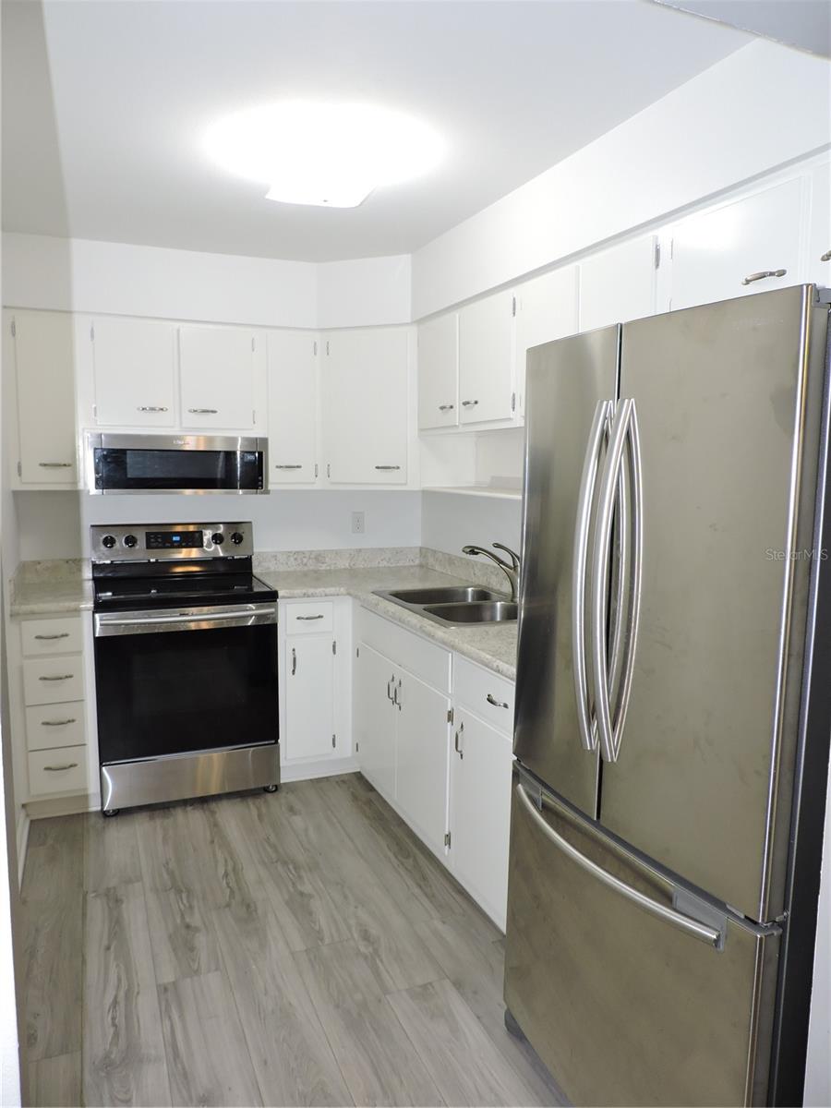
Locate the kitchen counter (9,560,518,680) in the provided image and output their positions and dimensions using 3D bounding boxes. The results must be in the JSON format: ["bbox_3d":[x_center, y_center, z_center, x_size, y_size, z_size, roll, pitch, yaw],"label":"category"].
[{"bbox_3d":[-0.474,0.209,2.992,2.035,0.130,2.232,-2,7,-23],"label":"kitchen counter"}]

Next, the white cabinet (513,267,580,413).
[{"bbox_3d":[0.572,-0.678,2.573,0.371,0.472,0.362,-2,7,-23],"label":"white cabinet"}]

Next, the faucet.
[{"bbox_3d":[0.327,0.083,3.225,0.280,0.250,0.075,-2,7,-23],"label":"faucet"}]

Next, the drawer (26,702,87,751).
[{"bbox_3d":[-1.564,0.688,3.370,0.220,0.194,0.450,-2,7,-23],"label":"drawer"}]

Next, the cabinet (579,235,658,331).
[{"bbox_3d":[0.710,-0.637,2.247,0.371,0.472,0.355,-2,7,-23],"label":"cabinet"}]

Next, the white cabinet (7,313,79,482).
[{"bbox_3d":[-1.643,-0.677,3.424,0.243,0.733,0.332,-2,7,-23],"label":"white cabinet"}]

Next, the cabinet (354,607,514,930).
[{"bbox_3d":[0.284,0.715,3.042,0.633,0.868,1.620,-2,7,-23],"label":"cabinet"}]

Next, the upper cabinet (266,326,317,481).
[{"bbox_3d":[-0.648,-0.715,3.841,0.247,0.733,0.332,-2,7,-23],"label":"upper cabinet"}]

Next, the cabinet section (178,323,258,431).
[{"bbox_3d":[-0.972,-0.822,3.697,0.344,0.463,0.336,-2,7,-22],"label":"cabinet section"}]

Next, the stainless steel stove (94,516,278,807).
[{"bbox_3d":[-1.083,0.473,3.591,0.757,1.185,0.700,-2,7,-23],"label":"stainless steel stove"}]

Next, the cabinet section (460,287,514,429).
[{"bbox_3d":[0.418,-0.727,2.961,0.343,0.465,0.431,-2,7,-23],"label":"cabinet section"}]

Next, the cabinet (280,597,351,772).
[{"bbox_3d":[-0.579,0.605,3.873,0.344,0.868,0.625,-2,7,-23],"label":"cabinet"}]

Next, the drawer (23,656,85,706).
[{"bbox_3d":[-1.561,0.491,3.347,0.220,0.201,0.450,-2,7,-23],"label":"drawer"}]

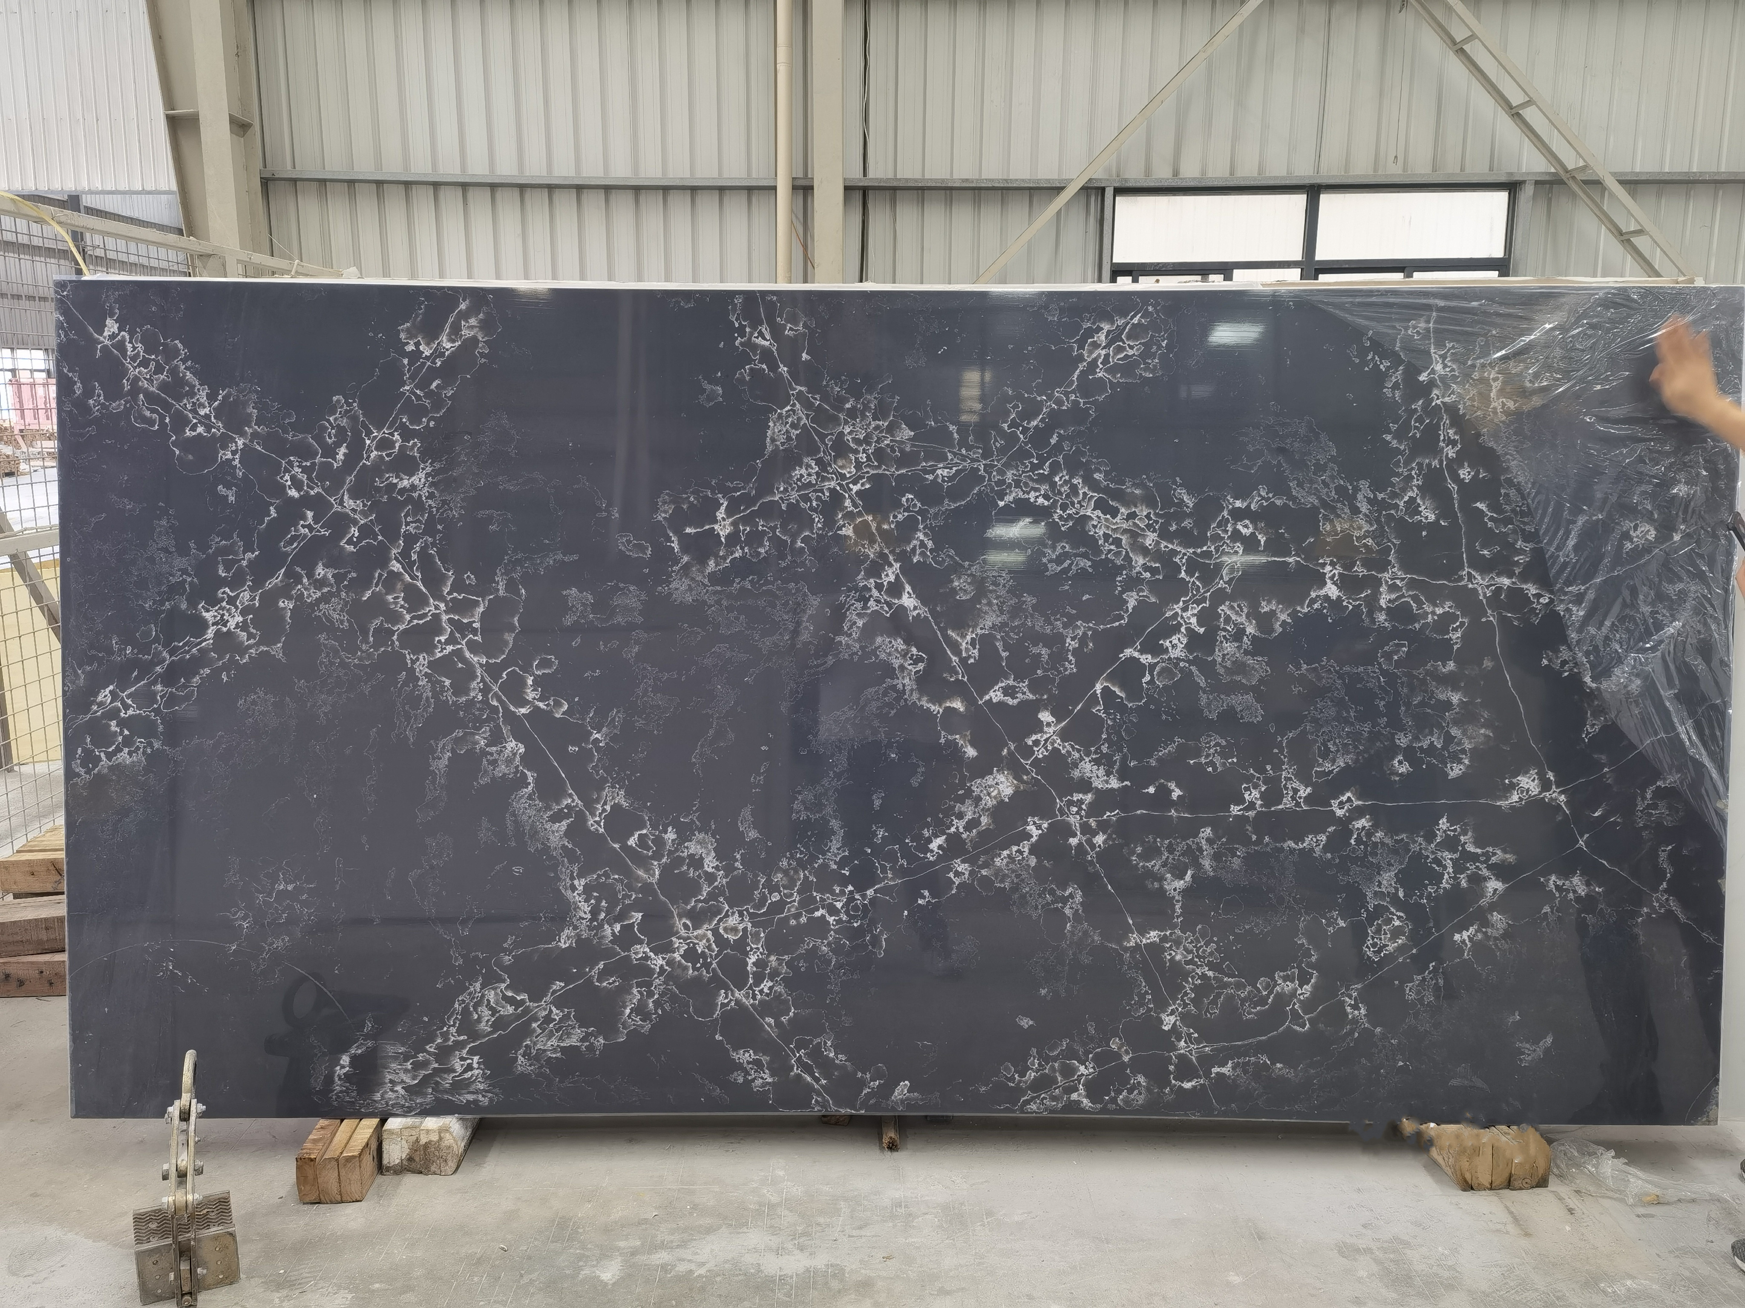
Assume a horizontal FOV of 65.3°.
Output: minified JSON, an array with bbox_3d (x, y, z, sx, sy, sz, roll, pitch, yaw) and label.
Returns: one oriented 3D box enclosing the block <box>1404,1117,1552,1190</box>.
[{"bbox_3d":[1.203,0.952,2.778,0.172,0.088,0.370,0,9,-3],"label":"block"}]

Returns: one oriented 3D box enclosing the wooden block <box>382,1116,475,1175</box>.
[{"bbox_3d":[-0.881,0.933,2.781,0.142,0.095,0.330,0,9,-3],"label":"wooden block"}]

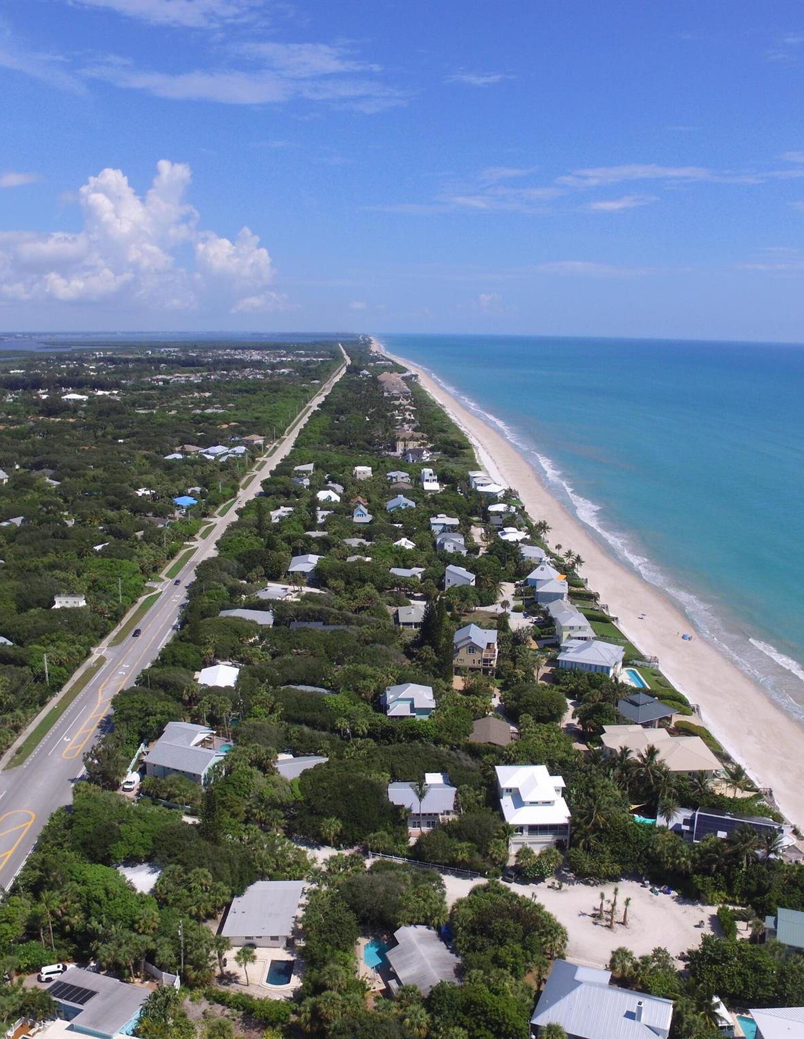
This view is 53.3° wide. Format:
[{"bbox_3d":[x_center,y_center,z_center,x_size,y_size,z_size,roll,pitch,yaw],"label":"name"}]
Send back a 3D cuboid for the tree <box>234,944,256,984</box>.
[{"bbox_3d":[-25.040,70.910,126.540,3.600,6.900,3.600,1,13,0],"label":"tree"}]

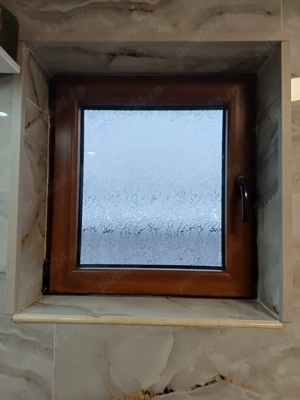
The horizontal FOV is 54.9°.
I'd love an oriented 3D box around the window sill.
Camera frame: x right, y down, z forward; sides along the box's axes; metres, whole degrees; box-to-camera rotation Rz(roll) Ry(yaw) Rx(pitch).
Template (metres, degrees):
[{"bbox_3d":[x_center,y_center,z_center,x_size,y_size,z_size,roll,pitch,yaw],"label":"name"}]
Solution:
[{"bbox_3d":[-0.007,0.315,0.829,0.688,0.020,0.193,1,-2,2],"label":"window sill"}]

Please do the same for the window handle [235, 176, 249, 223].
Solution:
[{"bbox_3d":[0.283,-0.002,0.881,0.033,0.141,0.055,1,-2,2],"label":"window handle"}]

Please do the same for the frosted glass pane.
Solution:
[{"bbox_3d":[0.005,-0.041,0.940,0.460,0.512,0.024,1,-2,2],"label":"frosted glass pane"}]

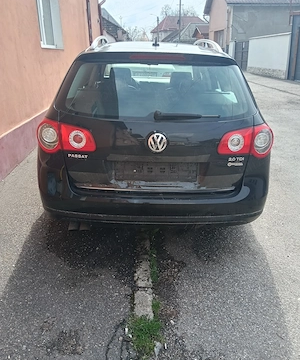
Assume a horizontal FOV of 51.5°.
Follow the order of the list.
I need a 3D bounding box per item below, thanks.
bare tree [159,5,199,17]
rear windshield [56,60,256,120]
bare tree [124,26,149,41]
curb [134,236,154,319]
[{"bbox_3d":[6.000,-29.600,63.300,7.500,10.200,6.500,-1,22,0],"label":"bare tree"},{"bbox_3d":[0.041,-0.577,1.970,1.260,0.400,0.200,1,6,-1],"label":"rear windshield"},{"bbox_3d":[-2.300,-22.000,50.400,4.000,5.800,3.700,-1,22,0],"label":"bare tree"},{"bbox_3d":[-0.045,0.658,2.253,0.120,0.090,1.000,0,23,-1],"label":"curb"}]

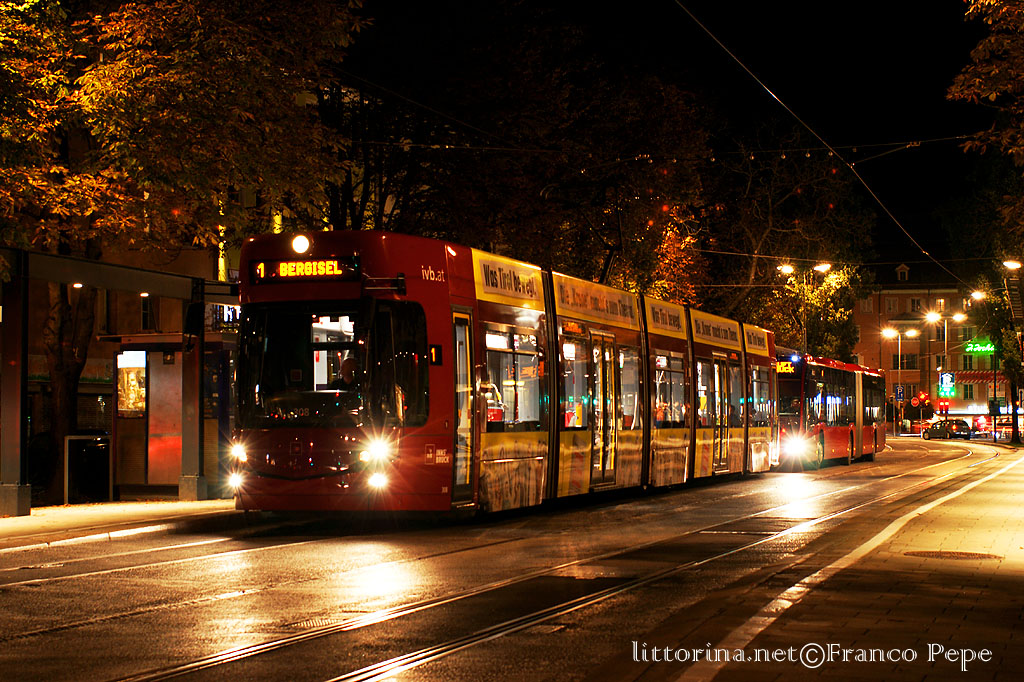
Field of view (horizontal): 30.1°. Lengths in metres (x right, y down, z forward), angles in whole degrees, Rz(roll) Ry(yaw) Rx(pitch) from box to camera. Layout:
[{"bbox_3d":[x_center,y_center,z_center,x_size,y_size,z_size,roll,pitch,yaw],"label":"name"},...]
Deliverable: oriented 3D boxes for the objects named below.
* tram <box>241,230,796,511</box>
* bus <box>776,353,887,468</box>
[{"bbox_3d":[1.663,1.031,34.509,2.400,3.450,27.600,-1,-2,17],"label":"tram"},{"bbox_3d":[9.000,2.188,57.790,2.550,3.080,17.940,-1,-3,18],"label":"bus"}]

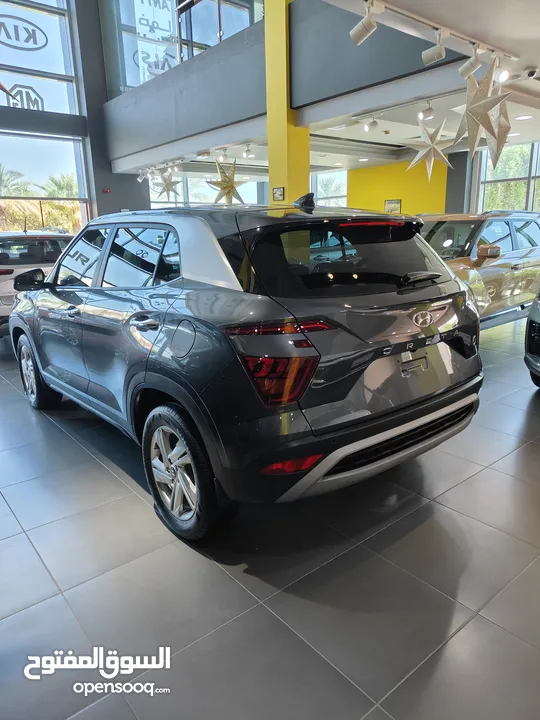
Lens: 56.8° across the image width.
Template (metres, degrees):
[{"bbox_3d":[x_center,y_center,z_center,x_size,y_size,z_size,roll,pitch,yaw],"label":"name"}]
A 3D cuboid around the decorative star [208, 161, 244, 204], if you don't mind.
[{"bbox_3d":[-0.681,-2.786,8.100,0.210,0.930,0.920,12,20,42],"label":"decorative star"}]

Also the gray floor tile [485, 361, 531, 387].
[{"bbox_3d":[2.424,0.164,5.080,0.600,0.010,0.600,-13,18,-37],"label":"gray floor tile"}]

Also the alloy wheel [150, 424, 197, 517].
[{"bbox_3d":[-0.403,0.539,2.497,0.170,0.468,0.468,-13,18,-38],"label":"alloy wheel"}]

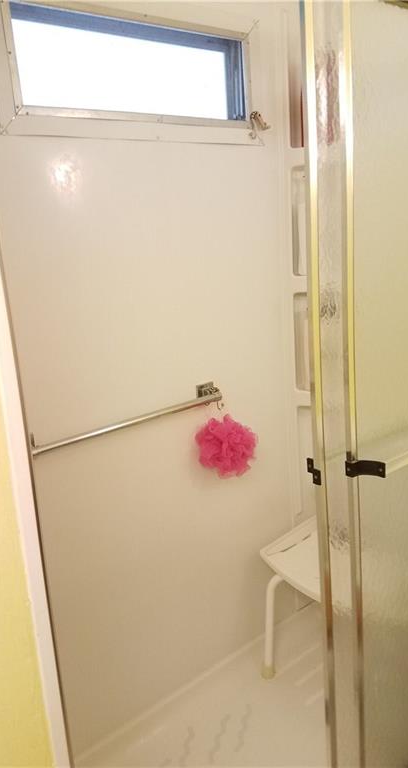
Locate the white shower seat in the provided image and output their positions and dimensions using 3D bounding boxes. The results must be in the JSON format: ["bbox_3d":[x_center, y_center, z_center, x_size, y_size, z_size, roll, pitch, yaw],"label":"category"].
[{"bbox_3d":[0.448,0.766,1.792,0.340,0.479,0.510,-16,18,-40],"label":"white shower seat"}]

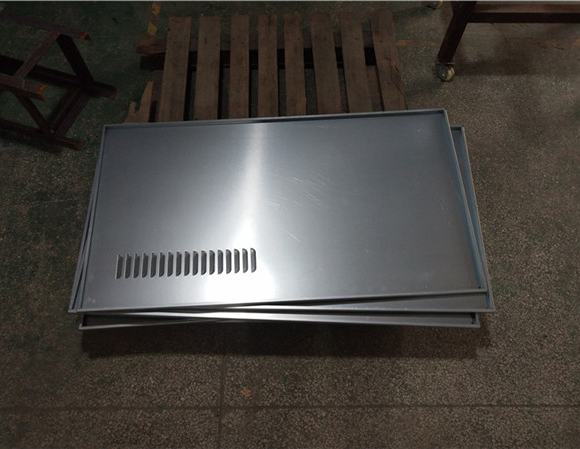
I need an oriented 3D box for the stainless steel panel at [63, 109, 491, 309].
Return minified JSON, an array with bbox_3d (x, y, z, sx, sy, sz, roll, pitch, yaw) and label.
[{"bbox_3d":[-0.042,-0.079,1.894,1.351,0.032,0.763,-3,63,0],"label":"stainless steel panel"}]

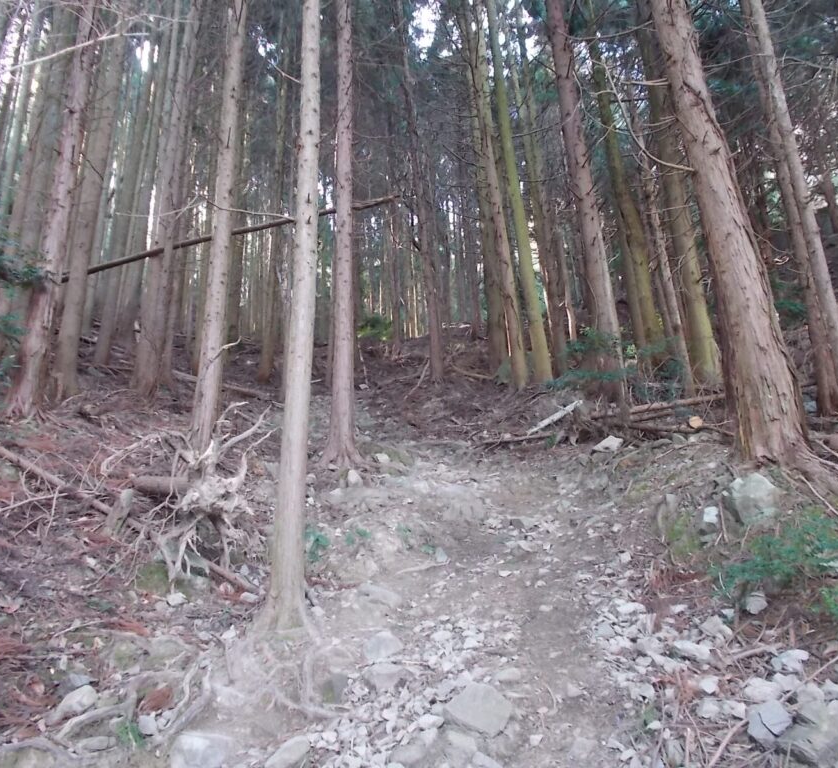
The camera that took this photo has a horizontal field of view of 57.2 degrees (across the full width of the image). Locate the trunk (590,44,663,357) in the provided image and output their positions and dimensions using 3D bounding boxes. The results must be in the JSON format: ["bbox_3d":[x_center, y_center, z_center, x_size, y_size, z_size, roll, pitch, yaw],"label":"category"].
[{"bbox_3d":[3.576,-3.490,13.561,0.300,6.580,0.300,-3,-23,0],"label":"trunk"}]

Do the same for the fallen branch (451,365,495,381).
[{"bbox_3d":[0.982,-0.207,14.350,0.950,0.080,0.080,18,-10,32],"label":"fallen branch"}]

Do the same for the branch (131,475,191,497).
[{"bbox_3d":[-2.064,0.815,6.175,0.509,0.140,0.140,1,-22,6],"label":"branch"}]

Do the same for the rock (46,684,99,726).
[{"bbox_3d":[-1.229,1.137,2.720,0.180,0.130,0.140,-3,-22,0],"label":"rock"}]

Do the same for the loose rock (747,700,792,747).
[{"bbox_3d":[1.130,1.095,2.480,0.140,0.130,0.120,-3,-22,0],"label":"loose rock"}]

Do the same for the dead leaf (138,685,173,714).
[{"bbox_3d":[-0.942,1.128,2.750,0.140,0.035,0.090,-32,17,-15],"label":"dead leaf"}]

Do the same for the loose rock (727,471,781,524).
[{"bbox_3d":[2.153,0.737,4.950,0.350,0.320,0.280,-3,-22,0],"label":"loose rock"}]

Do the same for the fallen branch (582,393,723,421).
[{"bbox_3d":[2.904,0.273,9.450,1.952,0.110,0.110,-7,-21,-15],"label":"fallen branch"}]

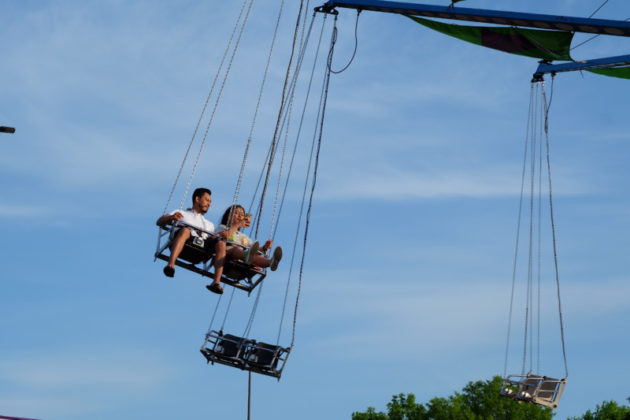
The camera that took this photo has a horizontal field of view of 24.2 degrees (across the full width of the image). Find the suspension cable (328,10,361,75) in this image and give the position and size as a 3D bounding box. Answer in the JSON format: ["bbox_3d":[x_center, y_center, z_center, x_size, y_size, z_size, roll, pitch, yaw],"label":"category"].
[{"bbox_3d":[0.409,-2.382,20.900,0.460,0.910,0.160,-3,-12,18],"label":"suspension cable"}]

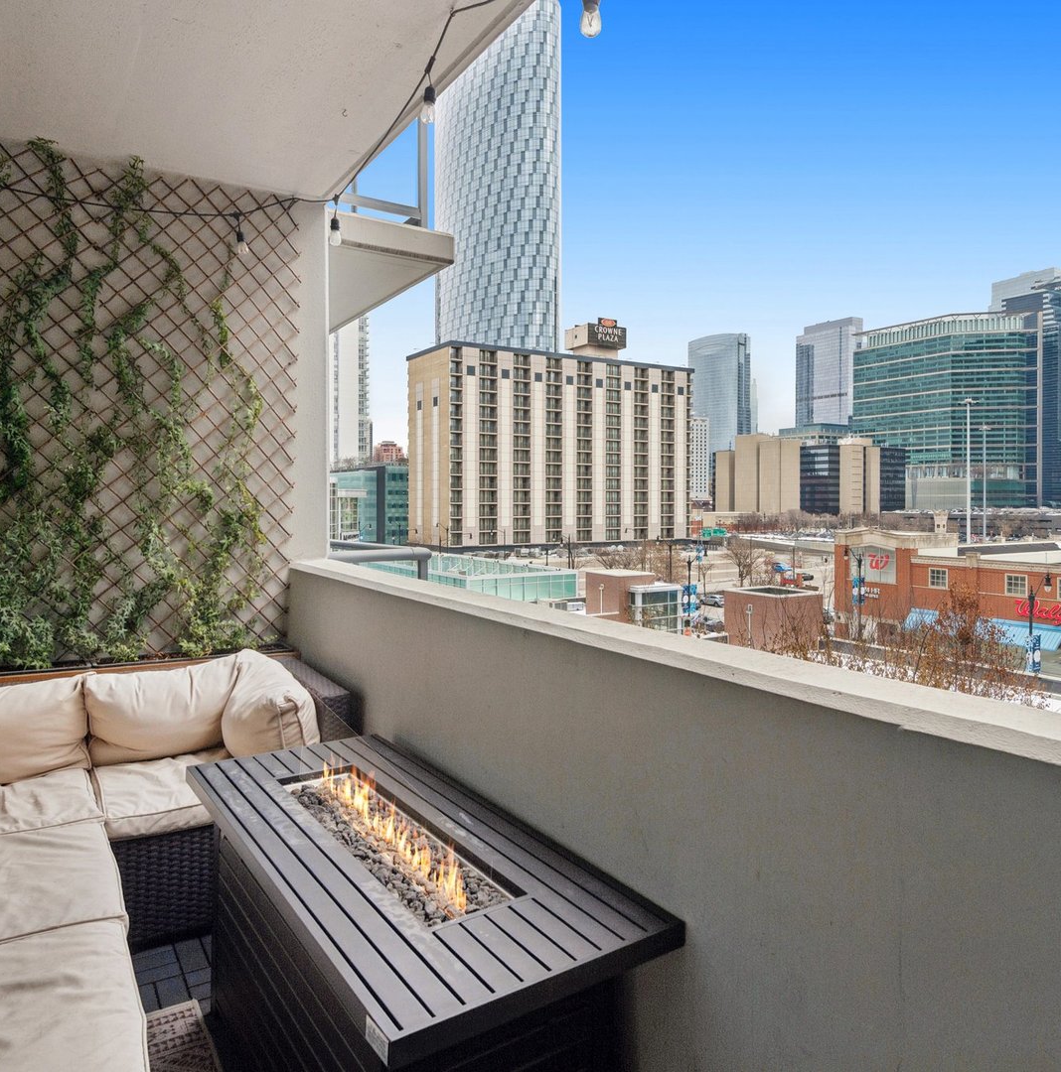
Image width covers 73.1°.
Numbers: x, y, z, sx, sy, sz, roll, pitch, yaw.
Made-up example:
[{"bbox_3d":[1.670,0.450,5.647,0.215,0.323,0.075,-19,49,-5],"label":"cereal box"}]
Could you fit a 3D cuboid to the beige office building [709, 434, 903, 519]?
[{"bbox_3d":[160.600,-32.000,418.000,72.000,54.000,80.000,-1,2,-34],"label":"beige office building"}]

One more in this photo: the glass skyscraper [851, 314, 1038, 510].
[{"bbox_3d":[281.000,-76.000,486.000,66.000,136.000,102.000,-1,2,-38],"label":"glass skyscraper"}]

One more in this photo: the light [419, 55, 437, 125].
[{"bbox_3d":[-0.321,-1.405,2.250,0.052,0.205,0.052,0,1,0],"label":"light"}]

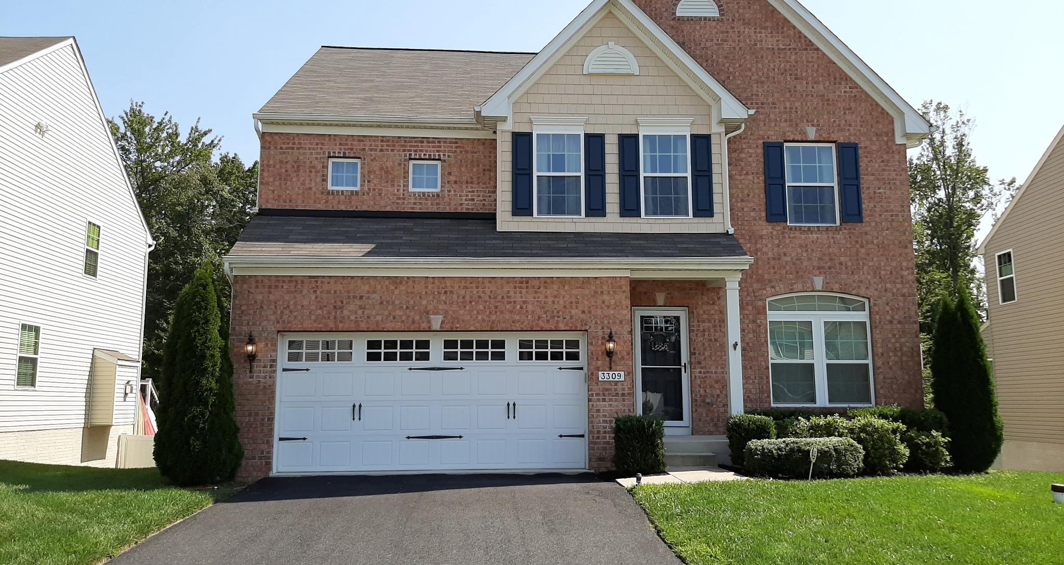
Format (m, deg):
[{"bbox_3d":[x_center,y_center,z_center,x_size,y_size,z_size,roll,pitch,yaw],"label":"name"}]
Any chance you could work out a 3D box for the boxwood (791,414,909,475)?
[{"bbox_3d":[4.813,2.427,12.110,1.659,0.824,1.000,0,-9,-3],"label":"boxwood"}]

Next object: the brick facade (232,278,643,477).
[{"bbox_3d":[-1.561,1.486,12.788,6.348,3.156,0.350,0,-9,-3],"label":"brick facade"}]

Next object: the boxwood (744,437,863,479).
[{"bbox_3d":[3.890,2.491,11.450,1.625,0.507,0.900,0,-9,-3],"label":"boxwood"}]

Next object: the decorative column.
[{"bbox_3d":[3.312,1.231,13.080,0.240,2.668,0.240,0,-9,-3],"label":"decorative column"}]

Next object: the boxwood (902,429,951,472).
[{"bbox_3d":[6.049,2.569,12.299,0.714,0.587,0.750,0,-9,-3],"label":"boxwood"}]

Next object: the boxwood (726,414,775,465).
[{"bbox_3d":[3.351,2.430,12.243,0.677,0.787,0.780,0,-9,-3],"label":"boxwood"}]

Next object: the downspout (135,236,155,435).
[{"bbox_3d":[-11.863,1.768,24.562,0.150,6.500,0.450,0,-9,-3],"label":"downspout"}]

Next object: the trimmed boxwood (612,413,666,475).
[{"bbox_3d":[1.631,2.449,12.109,0.766,0.844,0.750,0,-9,-3],"label":"trimmed boxwood"}]

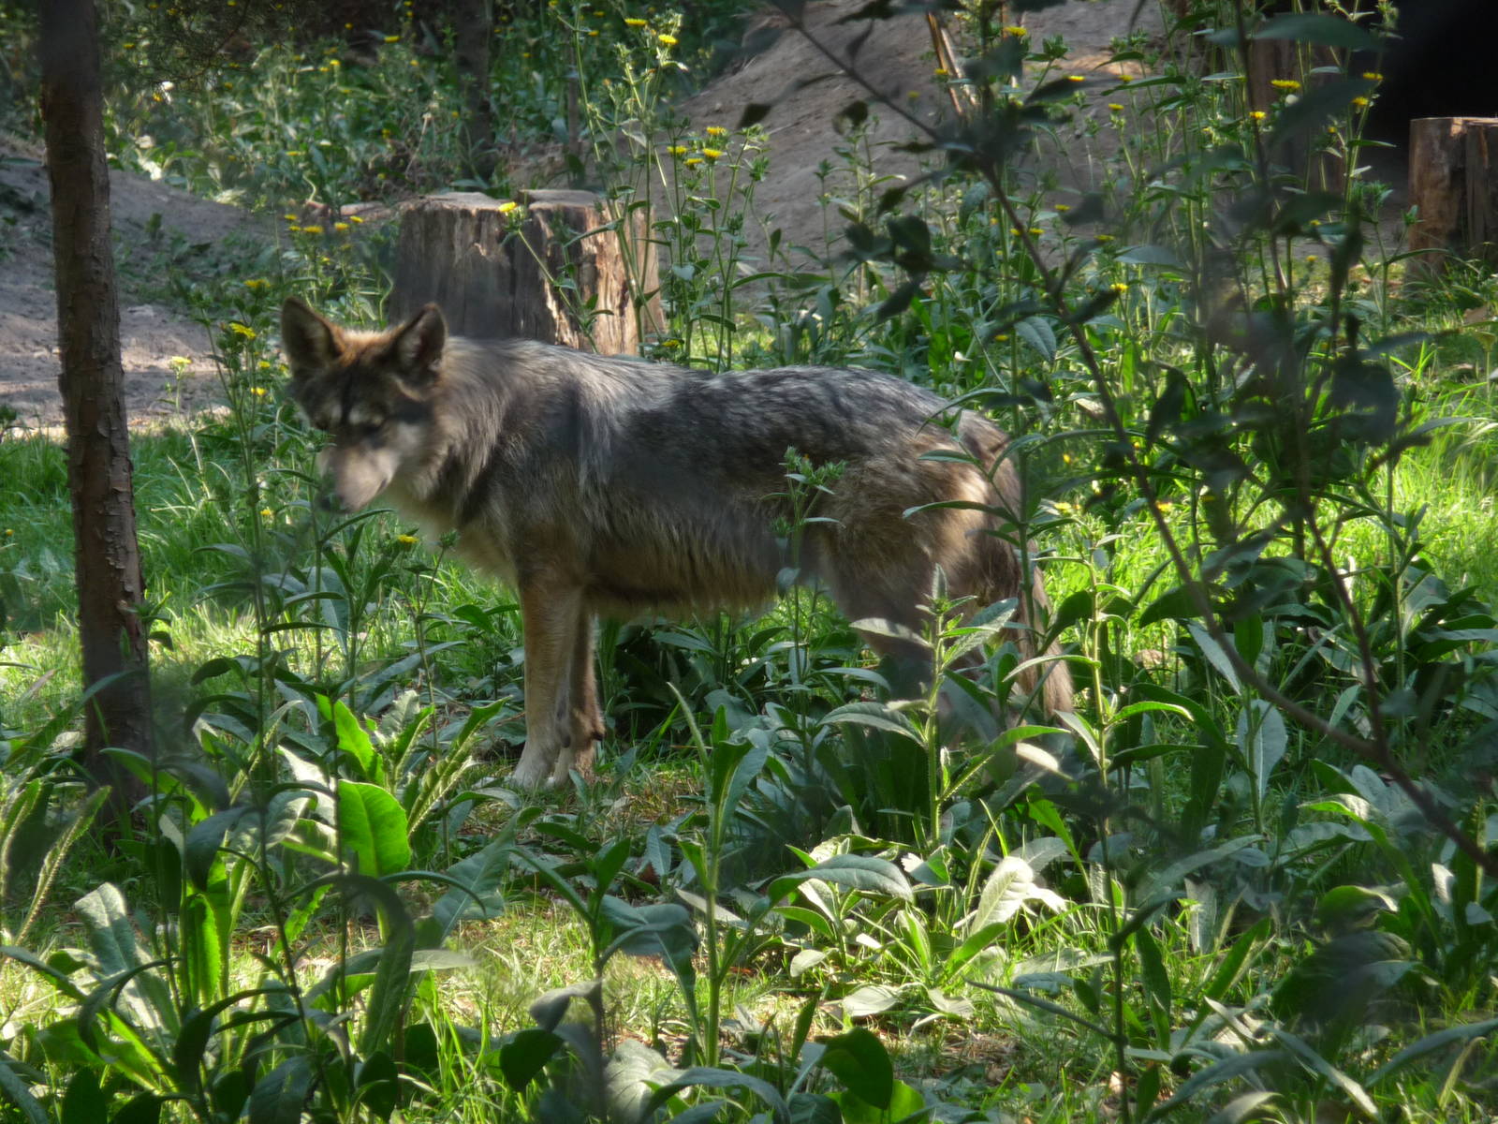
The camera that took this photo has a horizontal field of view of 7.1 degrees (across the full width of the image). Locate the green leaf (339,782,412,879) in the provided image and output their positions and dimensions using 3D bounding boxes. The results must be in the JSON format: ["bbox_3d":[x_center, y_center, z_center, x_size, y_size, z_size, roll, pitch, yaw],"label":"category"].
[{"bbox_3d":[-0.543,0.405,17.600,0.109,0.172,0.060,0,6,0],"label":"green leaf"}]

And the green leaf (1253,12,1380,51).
[{"bbox_3d":[0.469,-0.437,10.000,0.106,0.029,0.050,0,6,0],"label":"green leaf"}]

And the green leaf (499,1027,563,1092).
[{"bbox_3d":[-0.274,0.623,15.200,0.079,0.078,0.050,0,6,0],"label":"green leaf"}]

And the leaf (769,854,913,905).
[{"bbox_3d":[0.124,0.429,16.400,0.196,0.063,0.070,0,6,0],"label":"leaf"}]

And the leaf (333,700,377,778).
[{"bbox_3d":[-0.588,0.264,18.100,0.066,0.113,0.050,0,6,0],"label":"leaf"}]

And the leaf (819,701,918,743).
[{"bbox_3d":[0.182,0.239,18.200,0.151,0.057,0.060,0,6,0],"label":"leaf"}]

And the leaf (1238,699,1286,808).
[{"bbox_3d":[0.785,0.291,18.500,0.075,0.159,0.050,0,6,0],"label":"leaf"}]

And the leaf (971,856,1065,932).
[{"bbox_3d":[0.382,0.472,17.200,0.135,0.102,0.080,0,6,0],"label":"leaf"}]

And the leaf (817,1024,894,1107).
[{"bbox_3d":[0.137,0.646,15.500,0.096,0.101,0.050,0,6,0],"label":"leaf"}]

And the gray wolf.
[{"bbox_3d":[-0.117,-0.031,19.500,1.250,0.765,0.360,1,6,7],"label":"gray wolf"}]

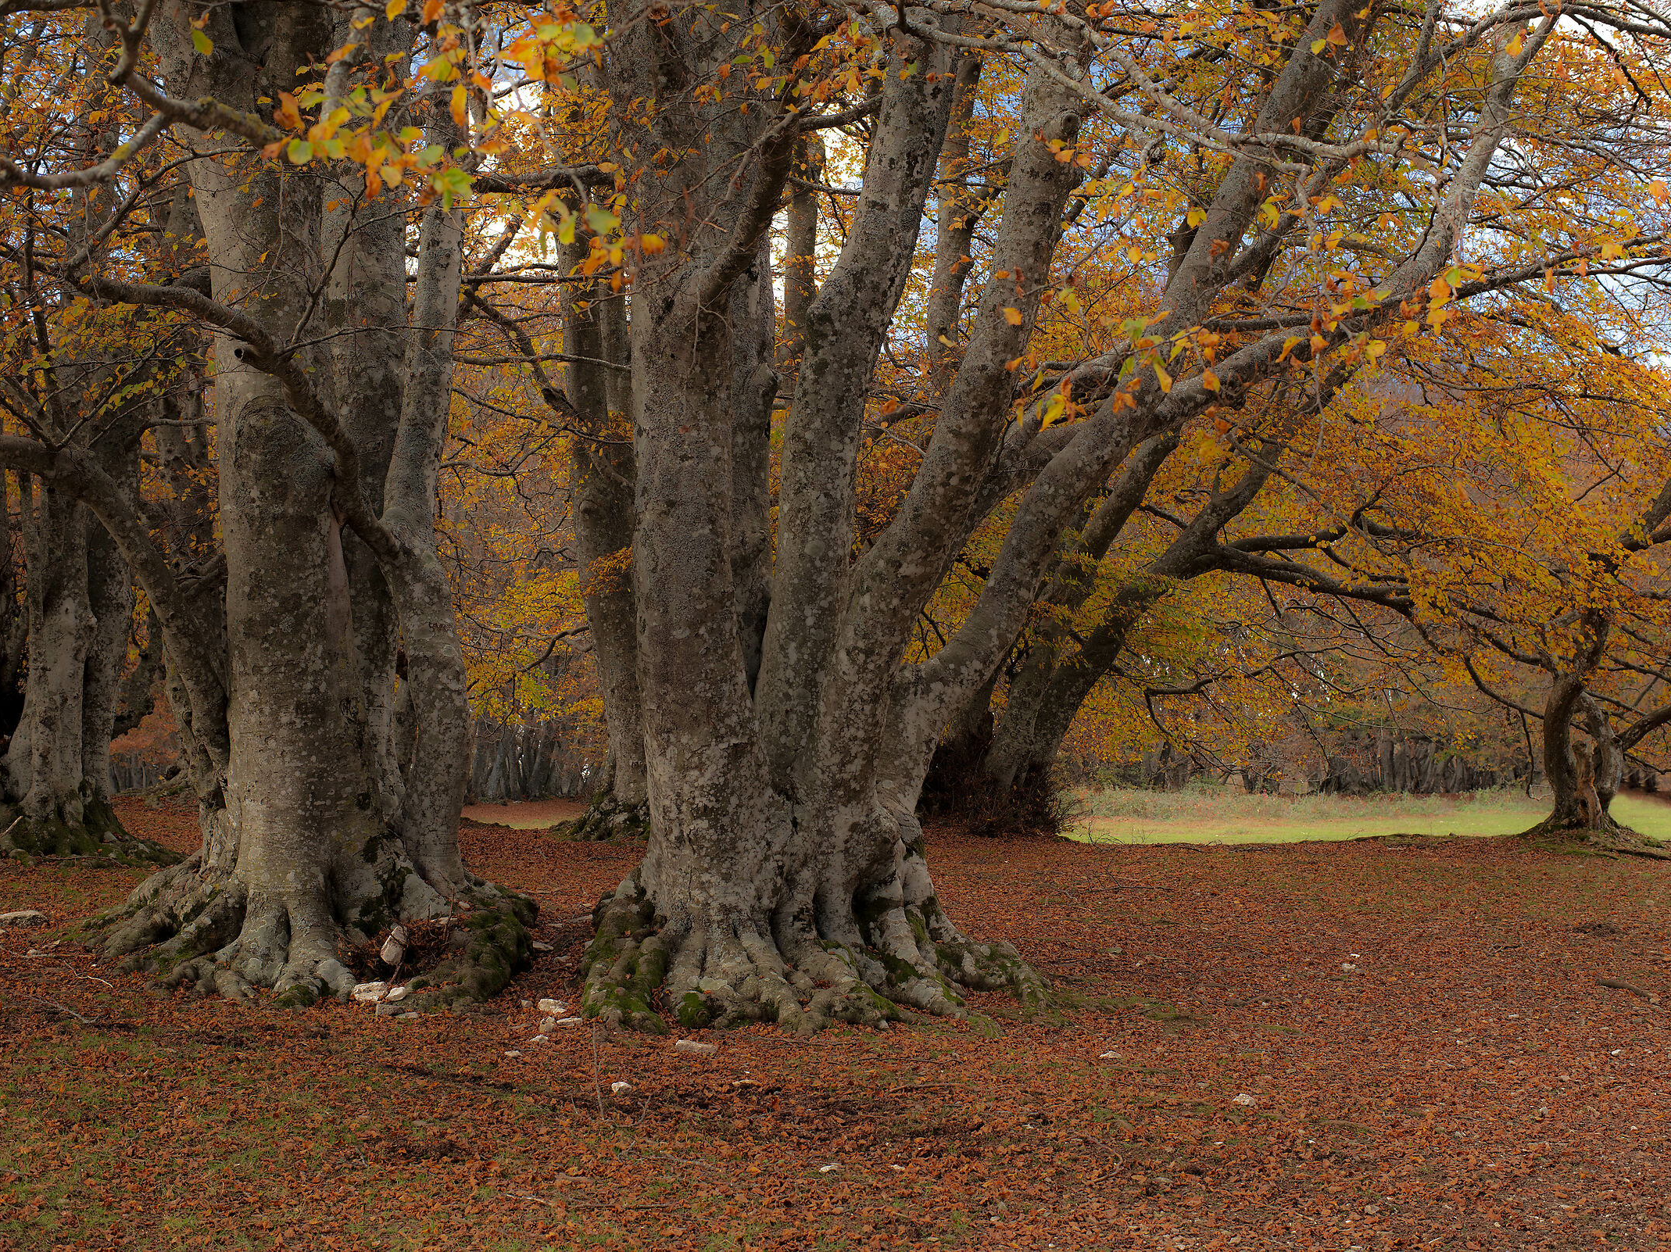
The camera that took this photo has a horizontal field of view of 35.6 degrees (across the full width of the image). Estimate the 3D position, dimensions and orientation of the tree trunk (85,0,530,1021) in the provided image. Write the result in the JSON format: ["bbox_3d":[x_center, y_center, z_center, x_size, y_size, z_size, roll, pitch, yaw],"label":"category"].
[{"bbox_3d":[-3.387,-0.842,16.800,2.900,6.320,2.700,0,-2,0],"label":"tree trunk"}]

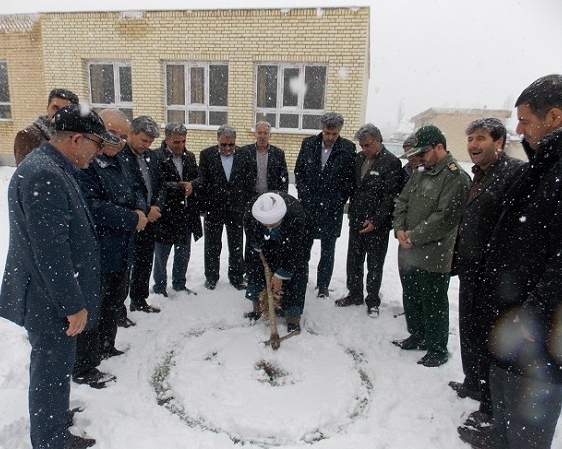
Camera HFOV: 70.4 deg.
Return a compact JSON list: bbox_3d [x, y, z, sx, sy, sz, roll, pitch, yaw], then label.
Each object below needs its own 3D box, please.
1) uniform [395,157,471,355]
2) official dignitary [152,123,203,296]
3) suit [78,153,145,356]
[{"bbox_3d":[1.090,0.246,2.914,0.390,1.460,0.540,-5,15,-31],"label":"uniform"},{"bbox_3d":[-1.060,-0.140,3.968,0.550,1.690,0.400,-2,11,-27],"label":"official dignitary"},{"bbox_3d":[-1.111,0.240,2.555,0.420,1.390,0.530,5,13,12],"label":"suit"}]

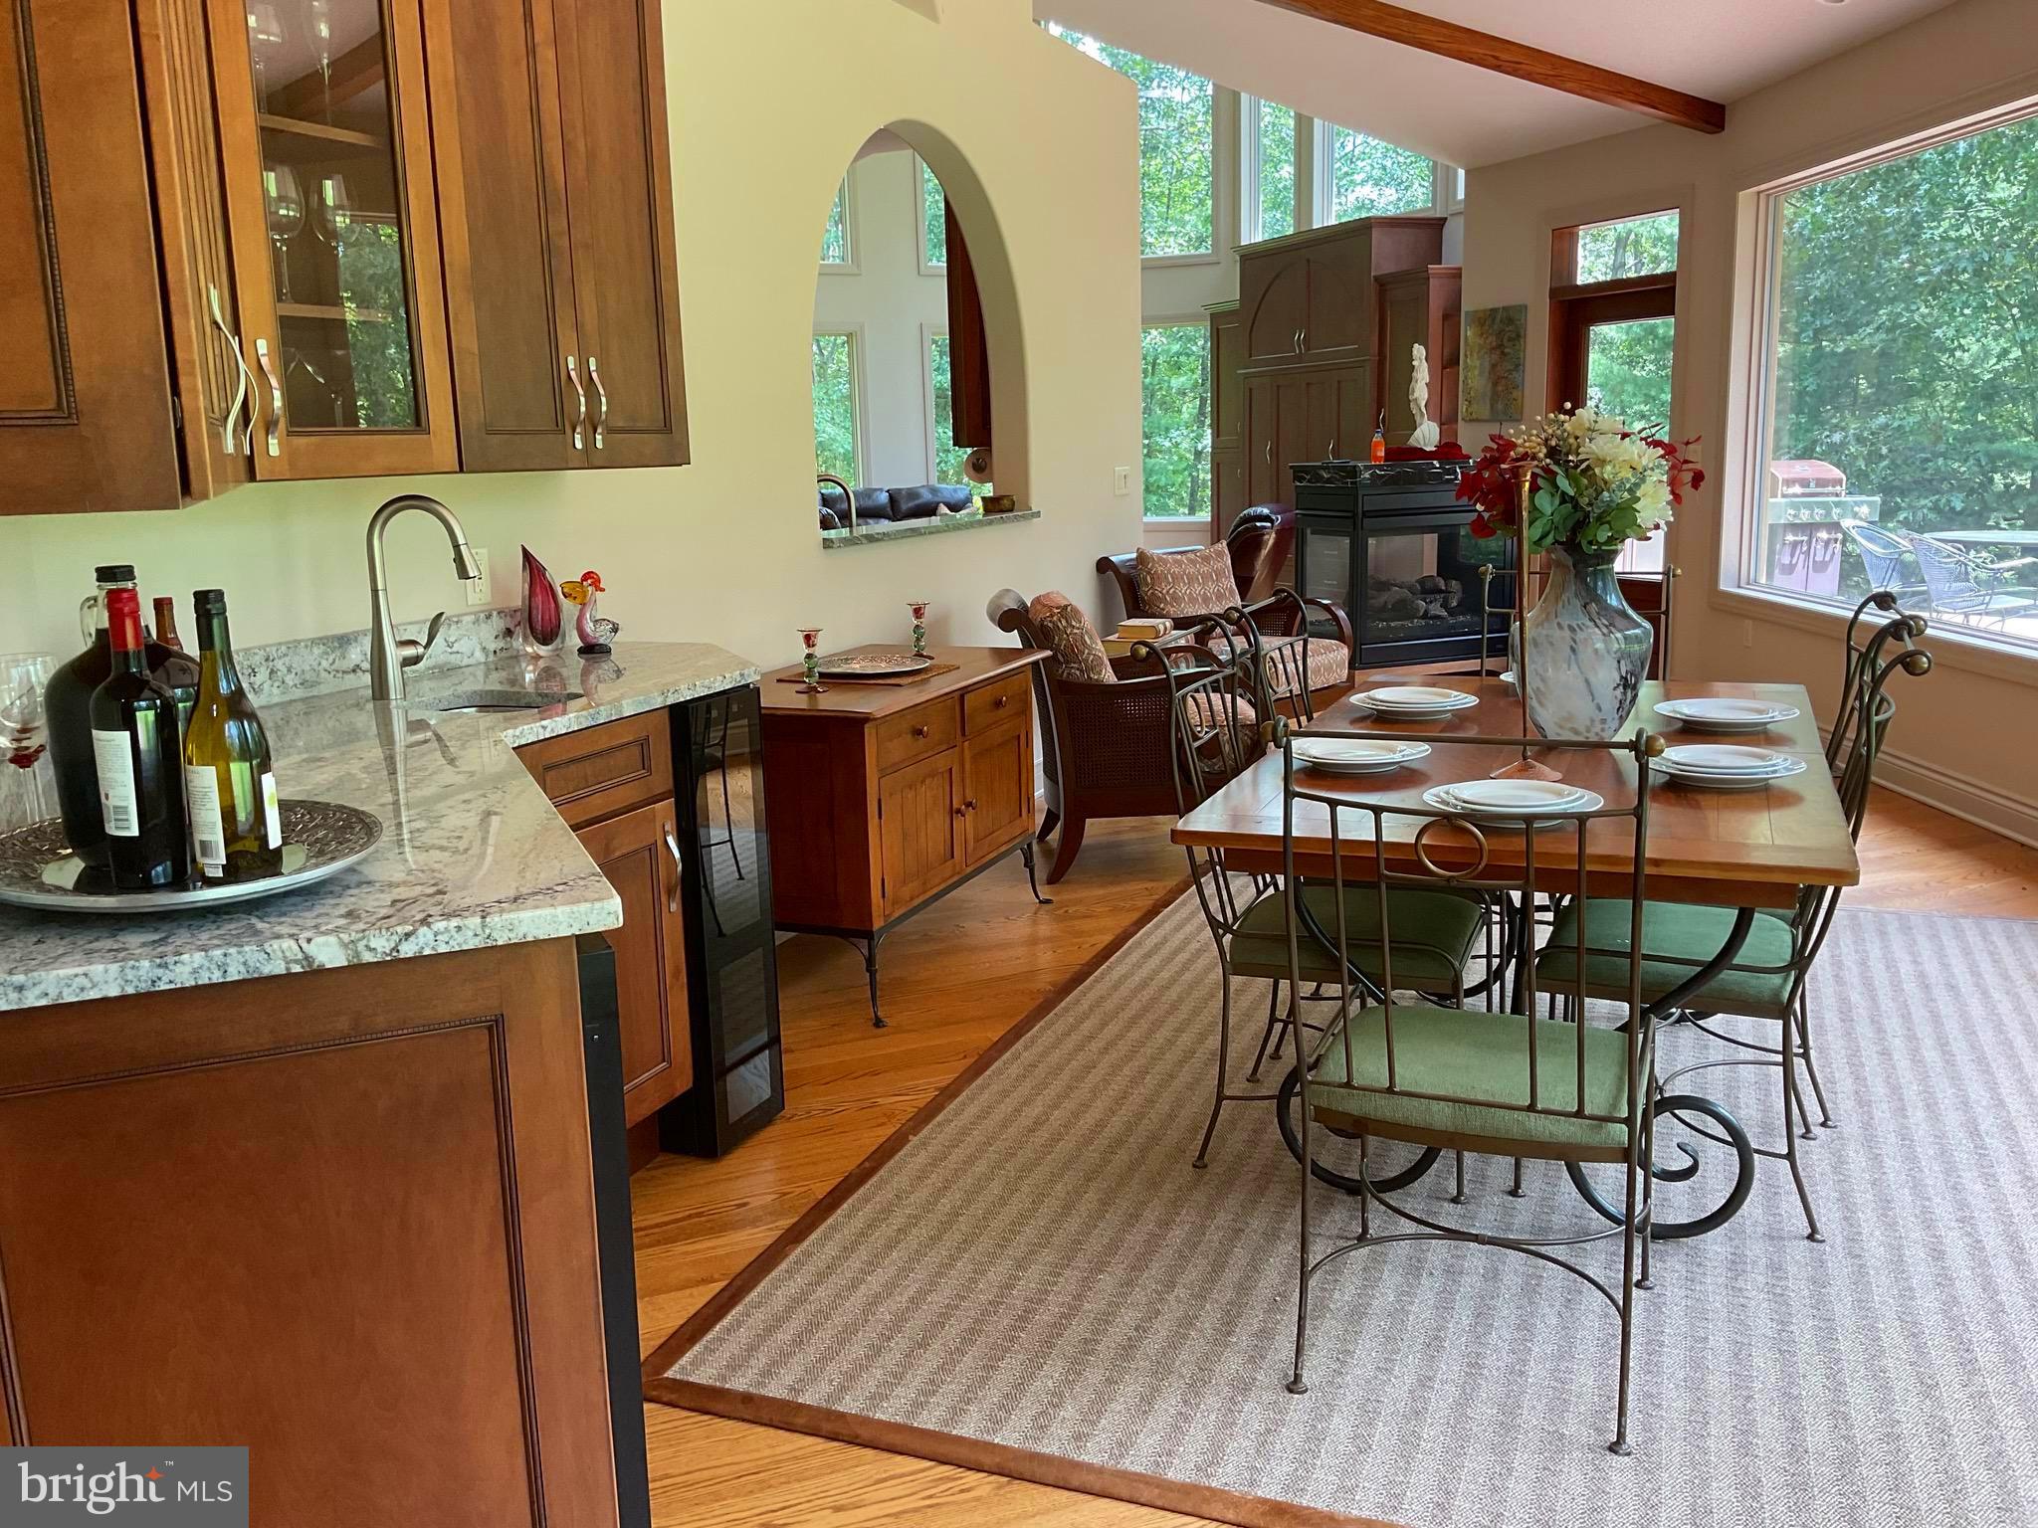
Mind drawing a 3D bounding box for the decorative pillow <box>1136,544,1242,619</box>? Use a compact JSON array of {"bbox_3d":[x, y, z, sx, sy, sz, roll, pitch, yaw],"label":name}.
[{"bbox_3d":[0.716,-0.746,7.199,0.520,0.380,0.160,-11,-4,-41],"label":"decorative pillow"}]

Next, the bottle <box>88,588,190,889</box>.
[{"bbox_3d":[-0.886,-0.028,1.708,0.077,0.298,0.077,3,11,22],"label":"bottle"}]

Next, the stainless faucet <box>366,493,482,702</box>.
[{"bbox_3d":[-1.061,-0.309,3.142,0.265,0.372,0.160,3,11,22],"label":"stainless faucet"}]

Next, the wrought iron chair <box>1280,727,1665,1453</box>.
[{"bbox_3d":[0.672,0.385,2.474,0.490,0.980,0.601,3,11,22],"label":"wrought iron chair"}]

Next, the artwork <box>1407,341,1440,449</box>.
[{"bbox_3d":[2.264,-2.059,9.559,0.190,0.603,0.190,7,13,39],"label":"artwork"}]

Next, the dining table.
[{"bbox_3d":[1.017,0.333,3.325,0.966,0.760,1.813,3,11,22],"label":"dining table"}]

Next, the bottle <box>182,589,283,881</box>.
[{"bbox_3d":[-0.823,-0.032,1.761,0.080,0.293,0.080,-8,12,-30],"label":"bottle"}]

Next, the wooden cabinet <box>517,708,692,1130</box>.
[{"bbox_3d":[-1.005,0.321,3.092,0.610,0.807,0.477,3,11,21],"label":"wooden cabinet"}]

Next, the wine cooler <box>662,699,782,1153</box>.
[{"bbox_3d":[-0.802,0.300,3.439,0.550,0.894,0.260,3,11,21],"label":"wine cooler"}]

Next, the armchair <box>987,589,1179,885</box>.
[{"bbox_3d":[0.362,-0.121,5.608,0.850,0.870,0.690,-2,10,-2],"label":"armchair"}]

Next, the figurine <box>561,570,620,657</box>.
[{"bbox_3d":[-0.947,-0.335,3.762,0.130,0.175,0.072,-4,11,-14],"label":"figurine"}]

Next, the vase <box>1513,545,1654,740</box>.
[{"bbox_3d":[1.069,-0.224,3.215,0.260,0.372,0.260,3,11,21],"label":"vase"}]

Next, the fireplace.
[{"bbox_3d":[2.174,-1.164,9.721,1.028,1.111,0.662,-6,11,-23],"label":"fireplace"}]

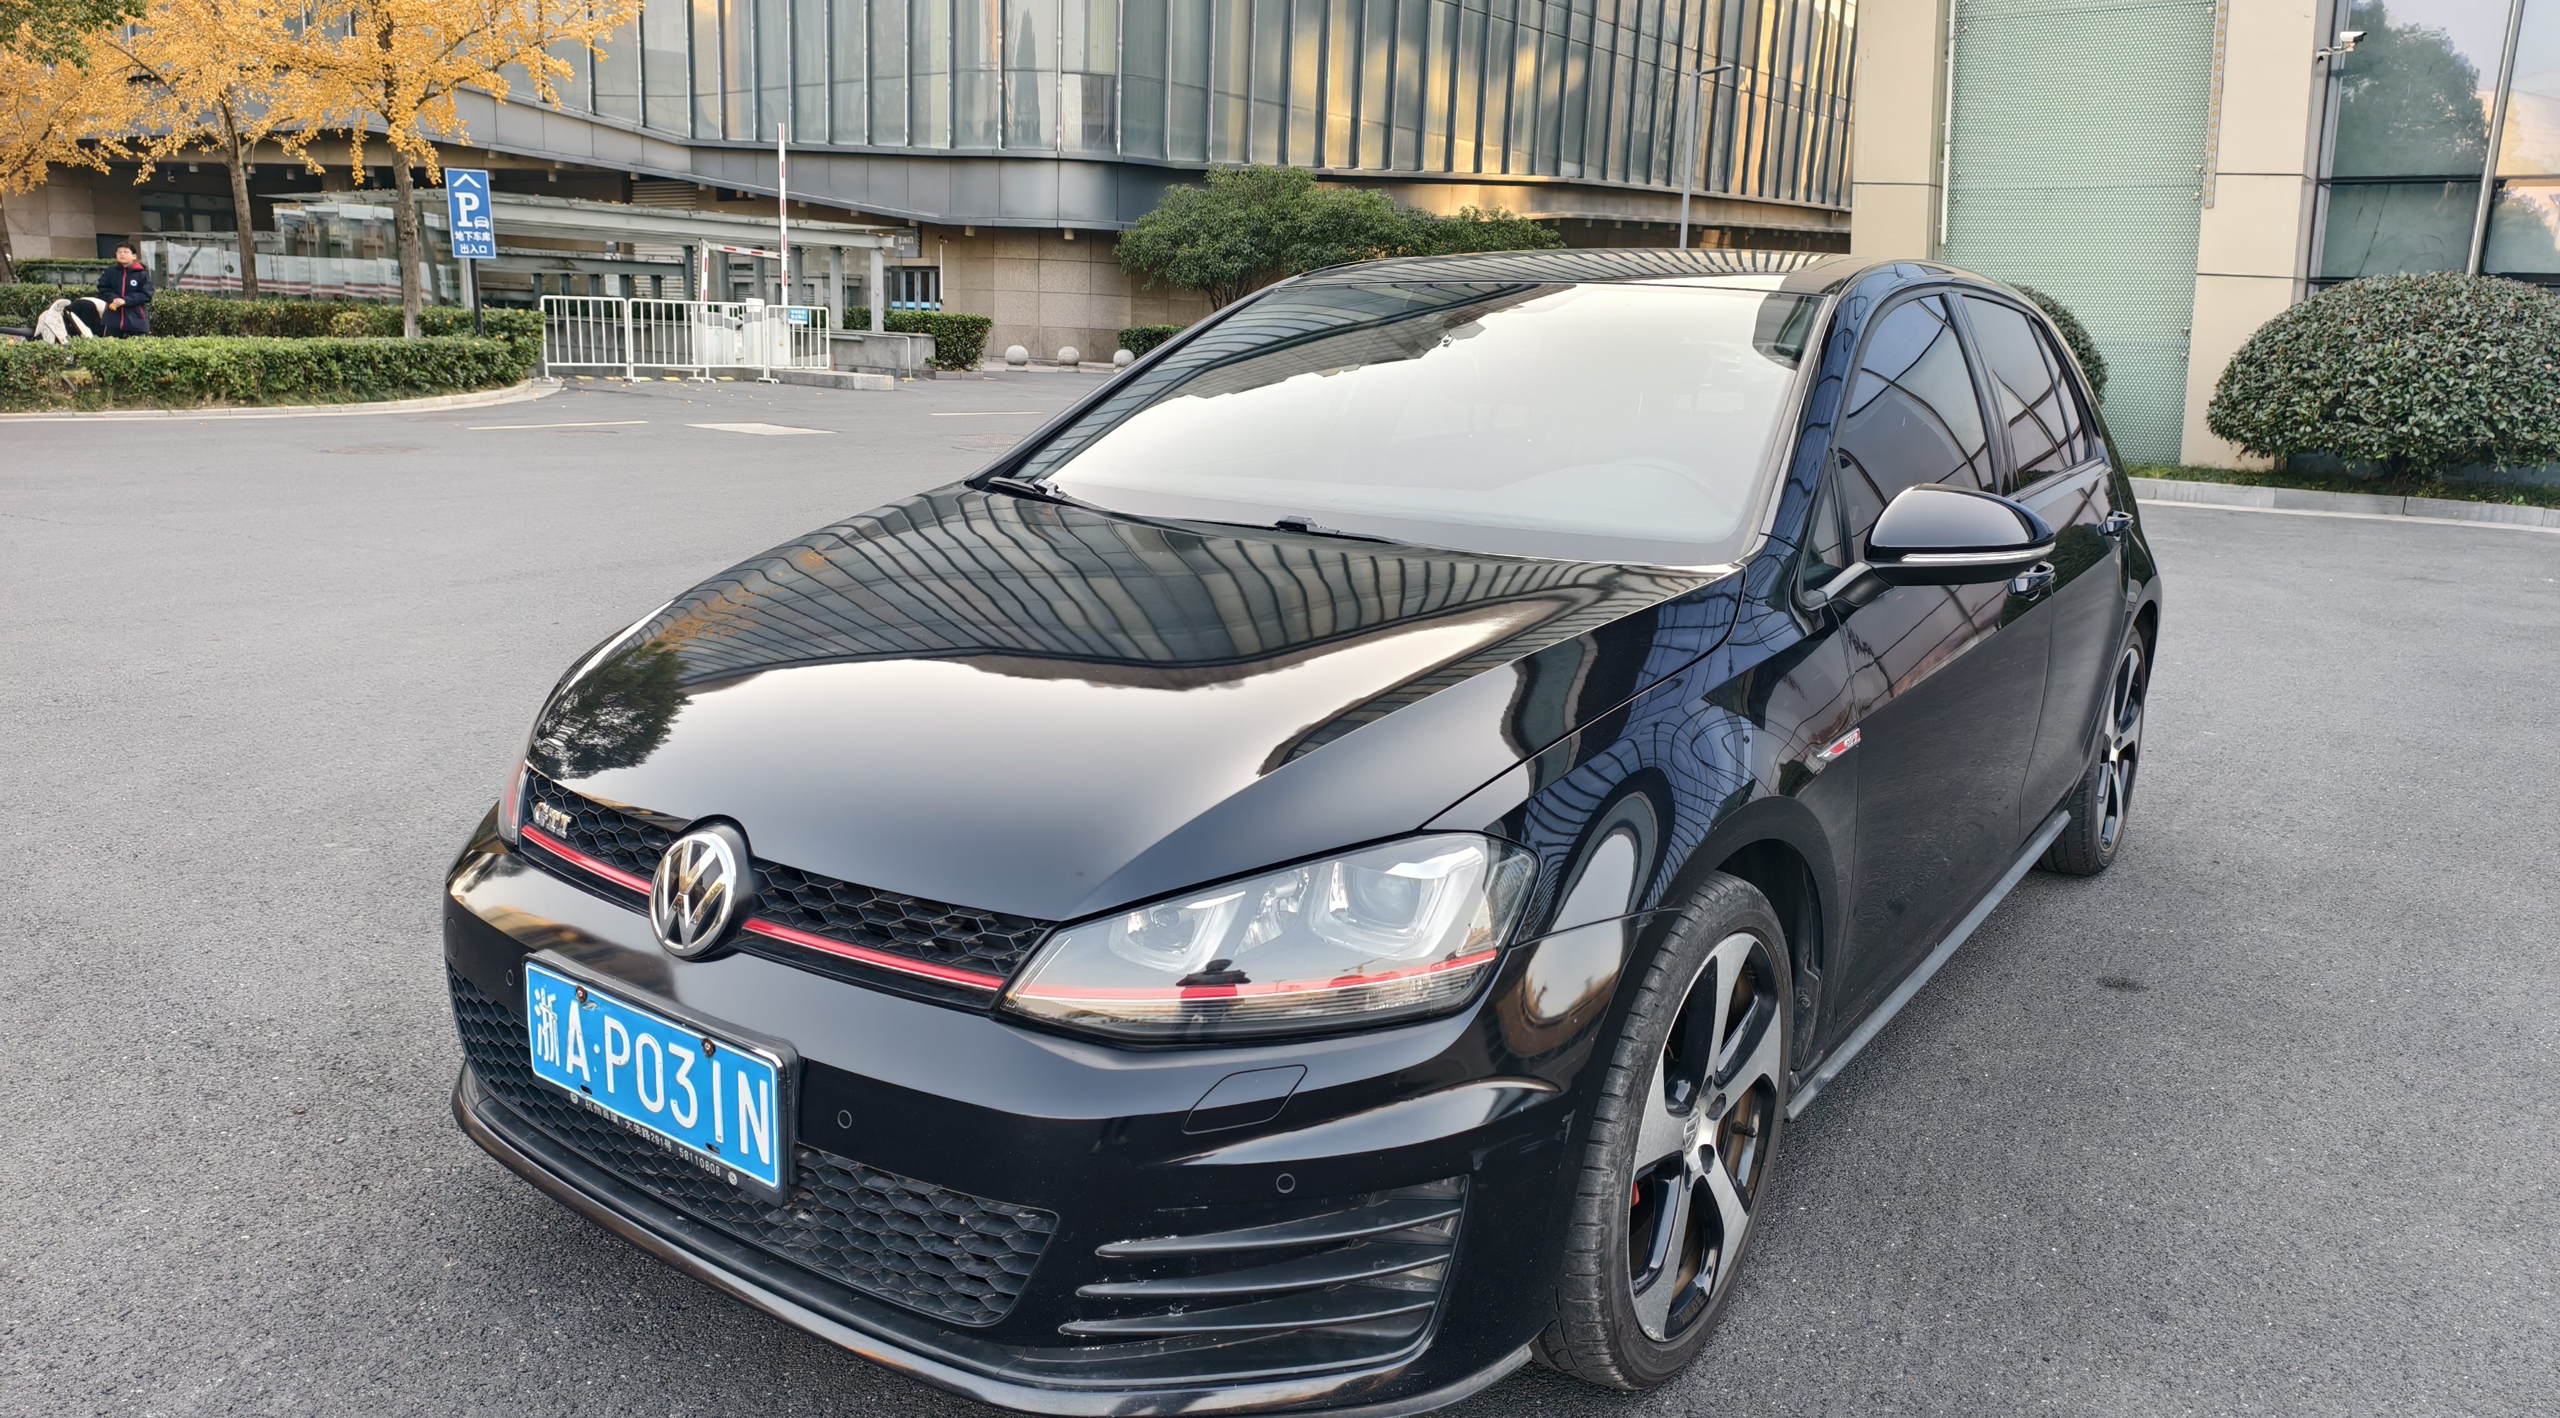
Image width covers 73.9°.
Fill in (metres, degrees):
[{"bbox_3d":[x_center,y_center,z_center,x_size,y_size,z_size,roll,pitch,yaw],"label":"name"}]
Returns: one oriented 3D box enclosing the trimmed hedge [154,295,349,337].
[{"bbox_3d":[-14.299,-5.319,23.500,2.900,0.900,1.100,-3,14,-14],"label":"trimmed hedge"}]

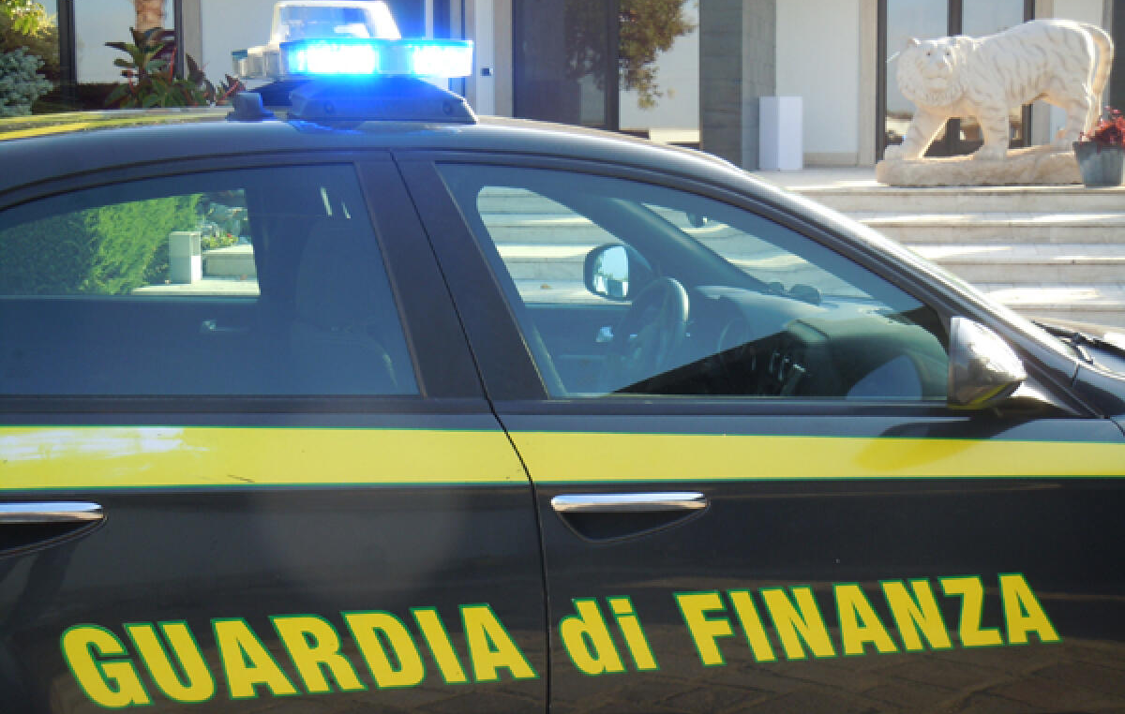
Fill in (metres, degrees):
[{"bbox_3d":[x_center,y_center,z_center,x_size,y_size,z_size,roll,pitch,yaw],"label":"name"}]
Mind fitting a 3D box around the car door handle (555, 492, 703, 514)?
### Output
[{"bbox_3d":[0.103,0.226,2.991,0.255,0.027,0.040,0,7,-17],"label":"car door handle"}]

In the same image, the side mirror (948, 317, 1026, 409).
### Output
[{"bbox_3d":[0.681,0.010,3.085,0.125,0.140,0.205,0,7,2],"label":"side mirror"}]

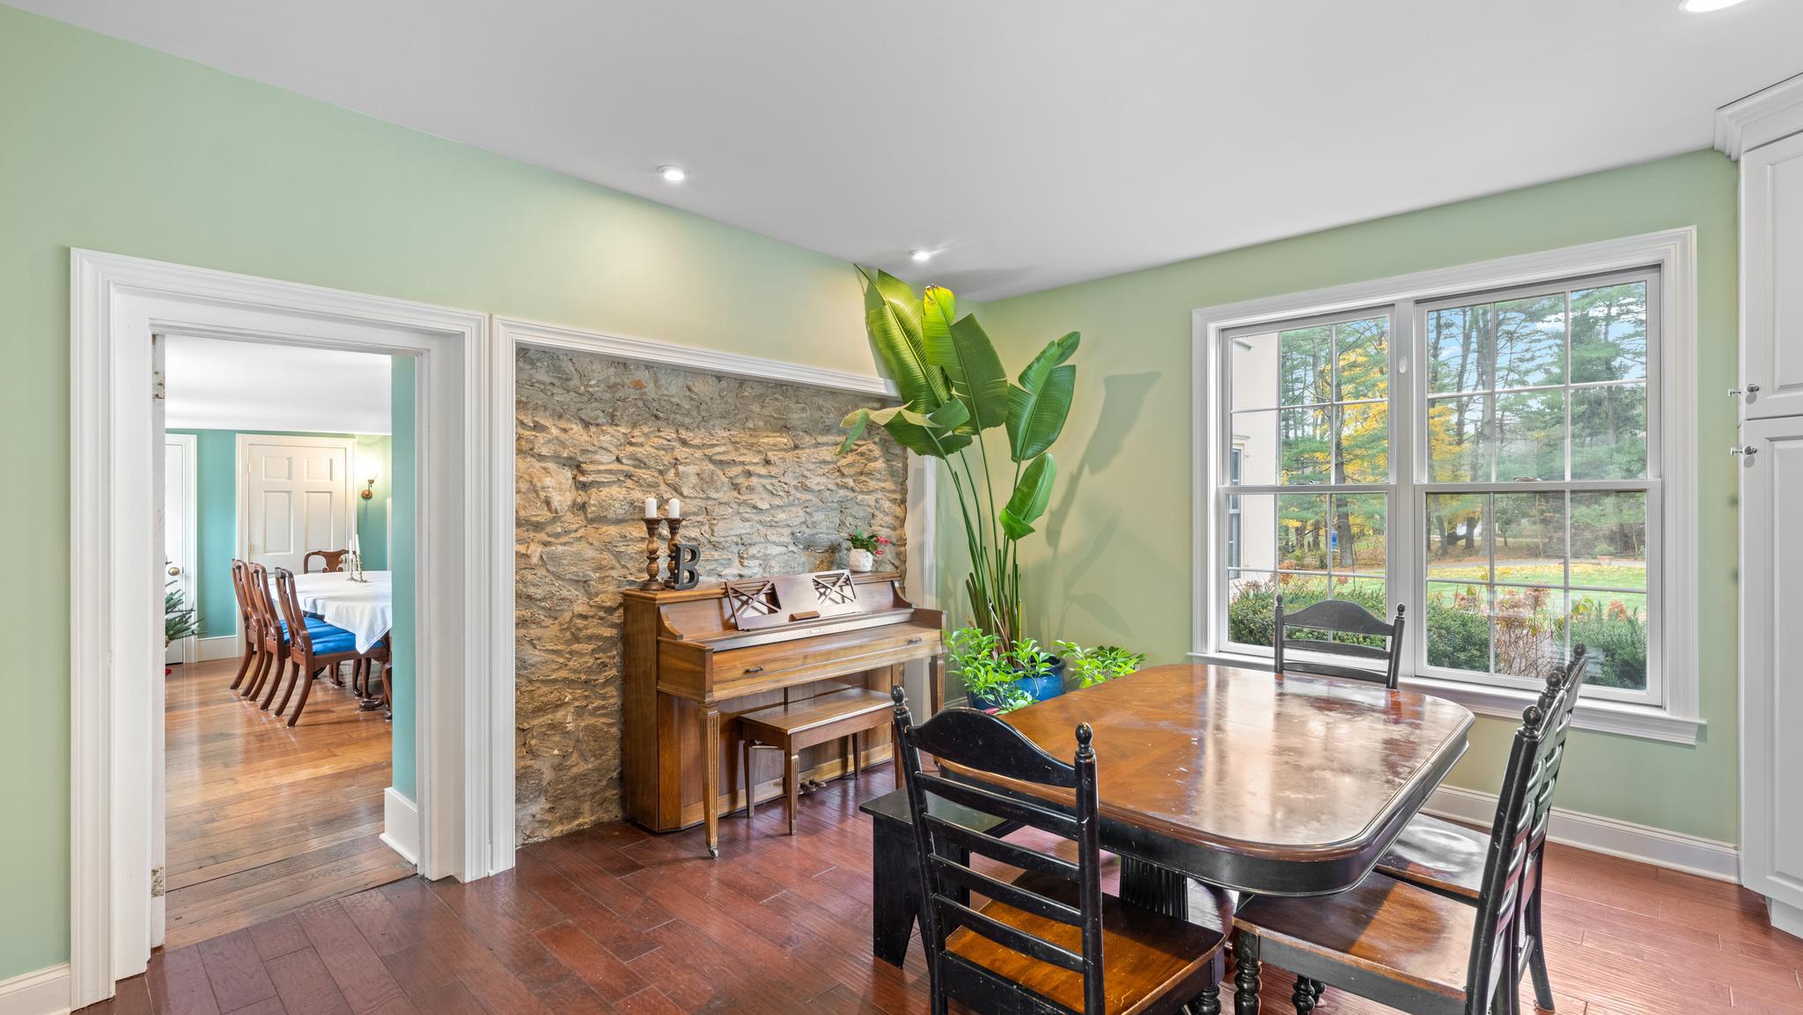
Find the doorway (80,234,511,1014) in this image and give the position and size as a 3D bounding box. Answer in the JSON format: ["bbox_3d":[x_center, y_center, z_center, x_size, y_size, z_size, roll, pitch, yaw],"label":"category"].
[{"bbox_3d":[-2.001,0.339,2.695,0.219,2.126,1.103,0,0,43],"label":"doorway"}]

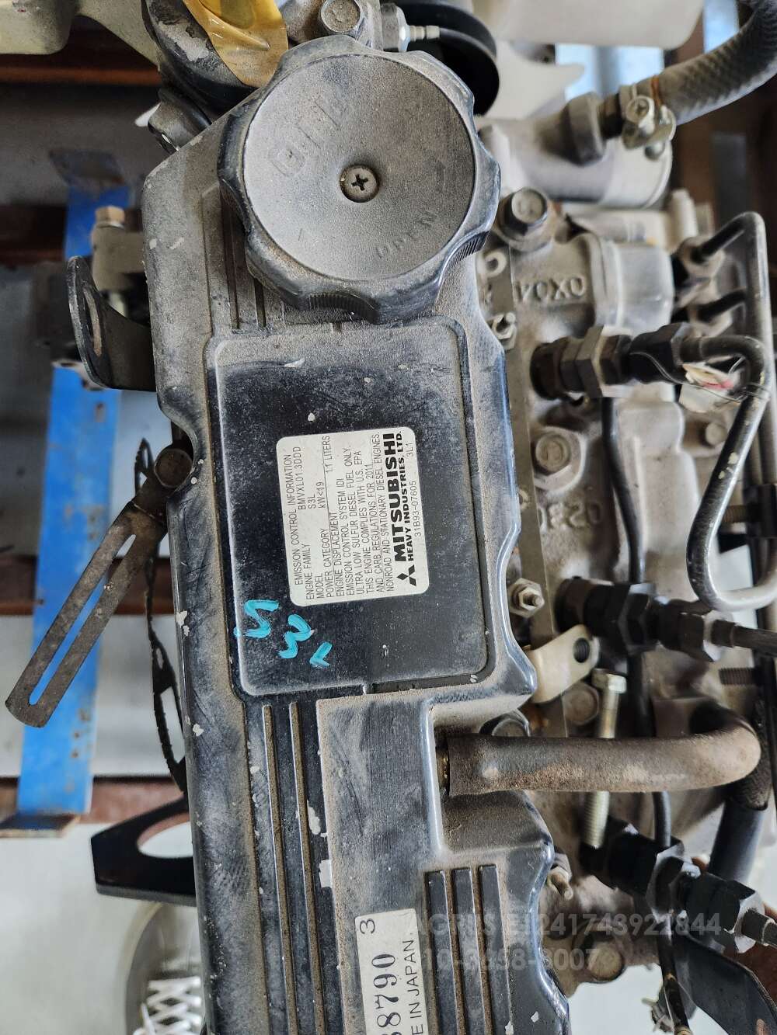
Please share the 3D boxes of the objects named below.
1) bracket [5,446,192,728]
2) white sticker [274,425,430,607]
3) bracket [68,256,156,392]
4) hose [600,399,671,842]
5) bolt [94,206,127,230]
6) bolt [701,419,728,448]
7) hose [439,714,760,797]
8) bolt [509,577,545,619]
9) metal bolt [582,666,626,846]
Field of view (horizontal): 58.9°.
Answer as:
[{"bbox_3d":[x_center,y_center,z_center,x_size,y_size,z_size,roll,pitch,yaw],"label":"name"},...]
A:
[{"bbox_3d":[-0.109,0.026,0.262,0.019,0.012,0.116,30,87,0],"label":"bracket"},{"bbox_3d":[-0.010,0.000,0.198,0.040,0.001,0.050,-4,88,-1],"label":"white sticker"},{"bbox_3d":[-0.089,-0.064,0.232,0.022,0.034,0.038,-5,88,-1],"label":"bracket"},{"bbox_3d":[0.090,0.037,0.251,0.011,0.012,0.162,-7,88,-1],"label":"hose"},{"bbox_3d":[-0.123,-0.133,0.305,0.013,0.013,0.011,-2,88,0],"label":"bolt"},{"bbox_3d":[0.142,-0.036,0.300,0.011,0.009,0.011,-6,86,14],"label":"bolt"},{"bbox_3d":[0.067,0.076,0.225,0.101,0.034,0.020,-1,87,-1],"label":"hose"},{"bbox_3d":[0.047,0.027,0.229,0.013,0.018,0.013,-5,88,-1],"label":"bolt"},{"bbox_3d":[0.074,0.083,0.238,0.011,0.011,0.059,8,80,1],"label":"metal bolt"}]

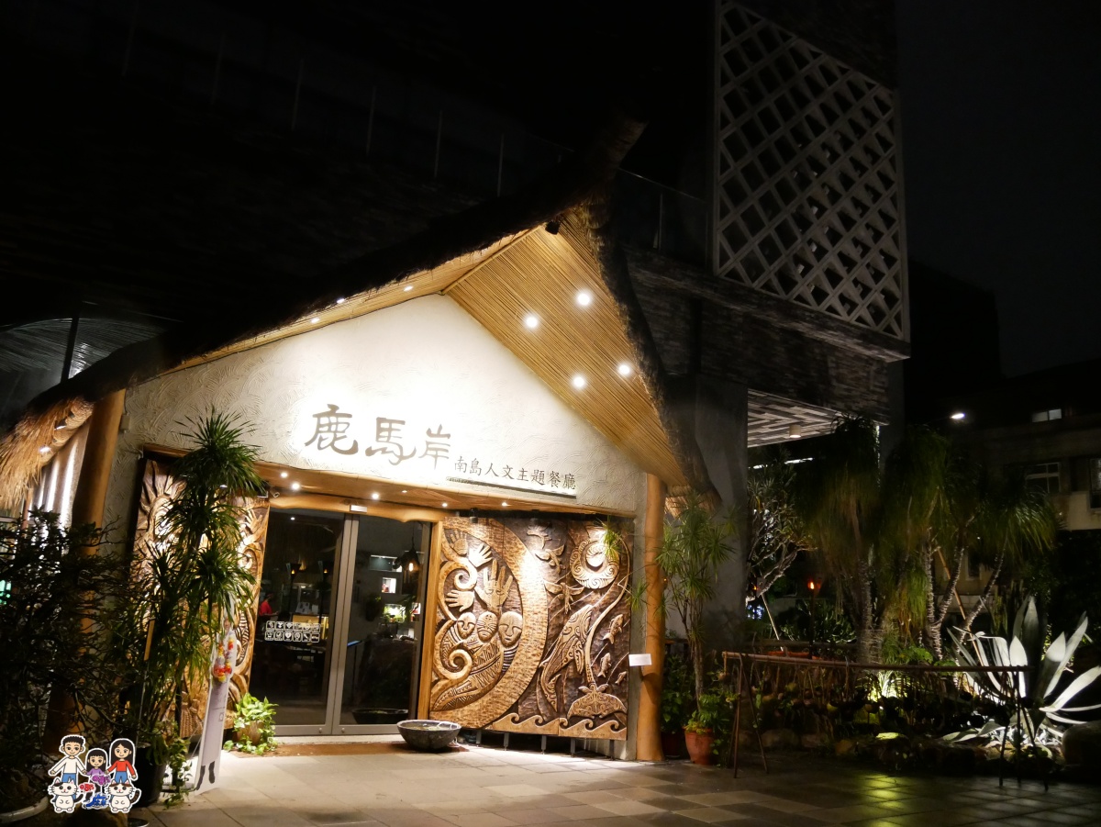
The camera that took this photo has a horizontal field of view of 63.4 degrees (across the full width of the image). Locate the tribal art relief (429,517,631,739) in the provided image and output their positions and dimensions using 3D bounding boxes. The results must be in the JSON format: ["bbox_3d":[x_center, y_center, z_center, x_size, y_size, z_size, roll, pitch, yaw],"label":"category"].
[{"bbox_3d":[-0.219,2.429,10.345,2.320,2.410,0.120,0,-13,13],"label":"tribal art relief"}]

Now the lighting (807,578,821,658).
[{"bbox_3d":[3.938,3.041,13.300,0.180,1.200,0.180,-1,-14,16],"label":"lighting"}]

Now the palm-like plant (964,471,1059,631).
[{"bbox_3d":[6.935,2.098,13.400,1.400,2.400,1.400,-4,-15,27],"label":"palm-like plant"}]

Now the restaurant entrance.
[{"bbox_3d":[-2.492,2.537,10.830,2.050,2.580,0.100,10,-15,-29],"label":"restaurant entrance"}]

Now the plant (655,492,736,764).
[{"bbox_3d":[1.704,2.439,10.318,0.930,3.000,0.930,1,-13,10],"label":"plant"}]

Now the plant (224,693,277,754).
[{"bbox_3d":[-3.128,3.213,9.396,0.600,0.620,0.550,7,-14,-16],"label":"plant"}]

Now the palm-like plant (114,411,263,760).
[{"bbox_3d":[-2.894,1.515,7.130,1.120,2.900,1.120,8,-14,-21],"label":"palm-like plant"}]

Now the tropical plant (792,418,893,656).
[{"bbox_3d":[4.303,1.944,13.200,1.350,3.650,1.350,-1,-14,18],"label":"tropical plant"}]

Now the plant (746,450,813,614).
[{"bbox_3d":[3.605,1.916,14.200,1.100,2.600,1.200,0,-14,14],"label":"plant"}]

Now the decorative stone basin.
[{"bbox_3d":[-1.316,3.584,9.887,0.720,0.280,0.720,4,-13,-6],"label":"decorative stone basin"}]

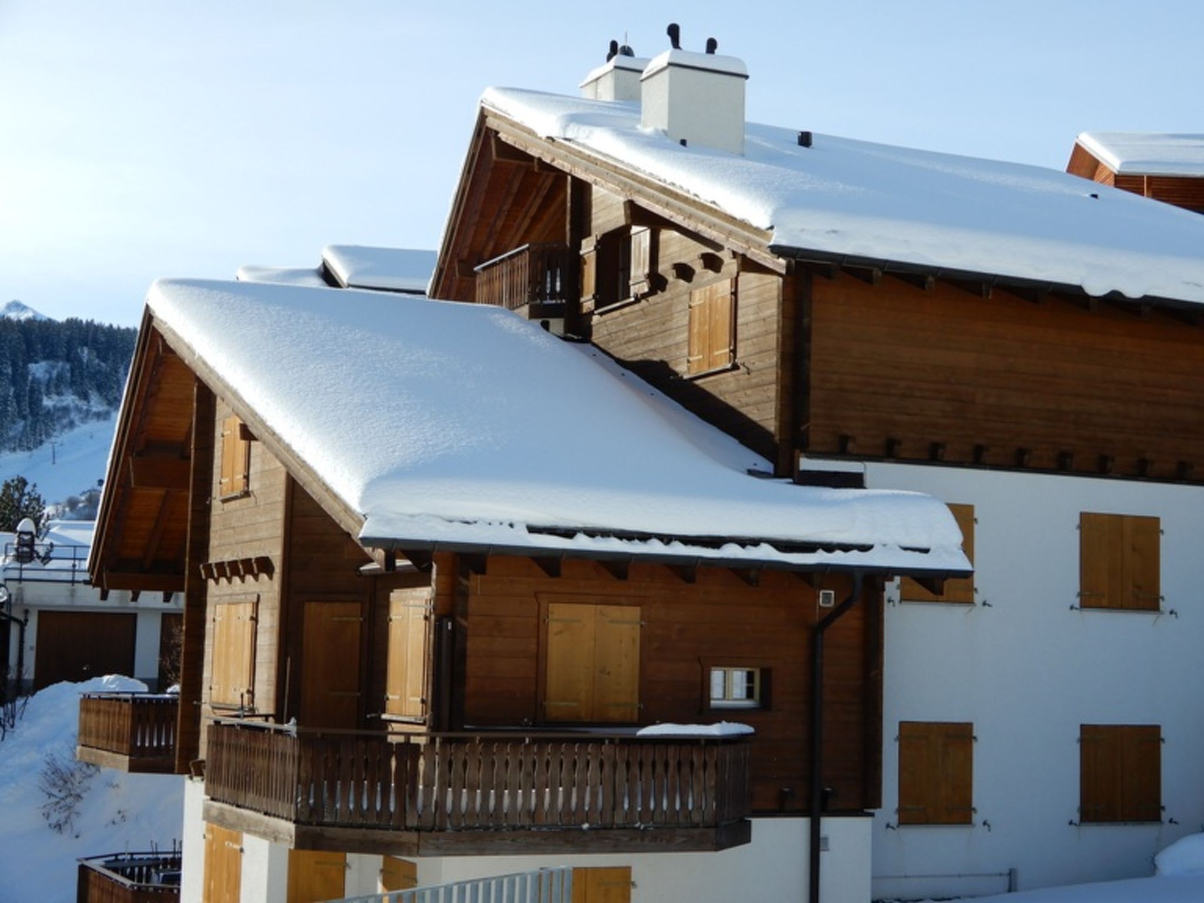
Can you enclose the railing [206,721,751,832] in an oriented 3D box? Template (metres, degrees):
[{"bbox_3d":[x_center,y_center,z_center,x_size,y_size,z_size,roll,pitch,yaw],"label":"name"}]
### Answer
[{"bbox_3d":[-1.267,3.488,21.866,5.270,0.970,4.570,4,-6,-24],"label":"railing"}]

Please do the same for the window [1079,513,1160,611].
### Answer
[{"bbox_3d":[6.851,1.466,26.209,1.303,1.247,0.100,4,-6,-24],"label":"window"}]

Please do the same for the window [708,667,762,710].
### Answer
[{"bbox_3d":[1.509,2.683,22.529,0.735,0.467,0.137,5,-7,-26],"label":"window"}]

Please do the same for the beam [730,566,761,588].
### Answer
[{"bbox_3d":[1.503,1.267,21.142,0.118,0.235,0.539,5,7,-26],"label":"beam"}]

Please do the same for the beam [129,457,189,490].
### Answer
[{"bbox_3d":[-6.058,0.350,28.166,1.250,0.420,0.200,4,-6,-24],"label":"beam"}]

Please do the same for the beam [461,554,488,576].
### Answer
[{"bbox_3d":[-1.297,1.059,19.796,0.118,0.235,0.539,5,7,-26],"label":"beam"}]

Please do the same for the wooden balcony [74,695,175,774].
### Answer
[{"bbox_3d":[-7.287,4.305,31.215,1.078,0.916,3.234,5,-7,-26],"label":"wooden balcony"}]

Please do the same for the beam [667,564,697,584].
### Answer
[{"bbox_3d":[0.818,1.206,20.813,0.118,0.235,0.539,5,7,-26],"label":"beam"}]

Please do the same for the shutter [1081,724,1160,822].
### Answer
[{"bbox_3d":[6.782,4.205,25.924,1.303,1.240,0.100,4,-6,-24],"label":"shutter"}]

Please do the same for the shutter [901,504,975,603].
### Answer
[{"bbox_3d":[4.246,1.273,25.017,1.103,1.246,0.060,4,-6,-24],"label":"shutter"}]

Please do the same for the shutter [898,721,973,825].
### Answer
[{"bbox_3d":[4.131,4.005,24.653,1.141,1.278,0.098,5,-7,-26],"label":"shutter"}]

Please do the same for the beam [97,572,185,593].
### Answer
[{"bbox_3d":[-7.060,2.030,30.726,1.362,0.297,0.216,5,-7,-26],"label":"beam"}]

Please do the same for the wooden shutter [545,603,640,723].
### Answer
[{"bbox_3d":[-0.094,2.313,21.640,1.117,1.264,0.078,5,-7,-26],"label":"wooden shutter"}]

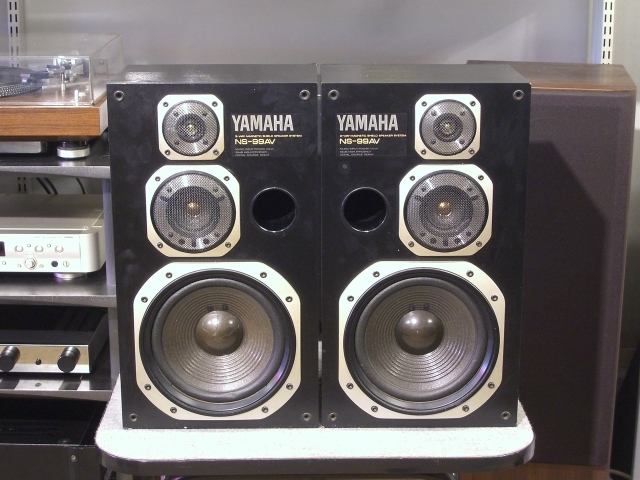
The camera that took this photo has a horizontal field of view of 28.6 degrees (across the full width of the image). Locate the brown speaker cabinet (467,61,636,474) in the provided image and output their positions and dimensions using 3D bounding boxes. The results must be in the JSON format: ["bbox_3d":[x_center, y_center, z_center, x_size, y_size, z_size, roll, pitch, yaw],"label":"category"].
[{"bbox_3d":[0.425,0.108,2.468,0.305,0.870,0.308,2,15,9],"label":"brown speaker cabinet"}]

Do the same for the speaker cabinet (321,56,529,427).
[{"bbox_3d":[0.147,0.005,1.890,0.288,0.509,0.210,0,15,0],"label":"speaker cabinet"}]

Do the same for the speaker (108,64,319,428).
[{"bbox_3d":[-0.147,0.005,1.884,0.288,0.509,0.210,0,15,-1],"label":"speaker"}]

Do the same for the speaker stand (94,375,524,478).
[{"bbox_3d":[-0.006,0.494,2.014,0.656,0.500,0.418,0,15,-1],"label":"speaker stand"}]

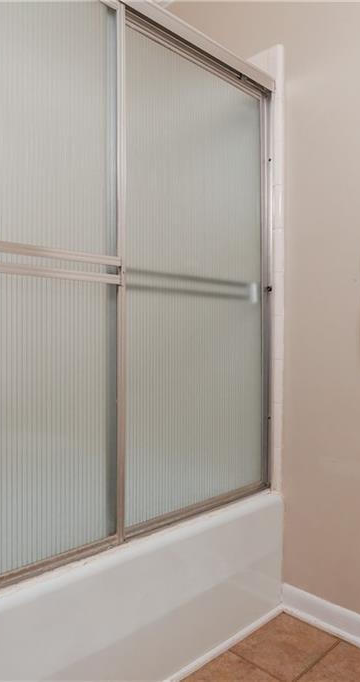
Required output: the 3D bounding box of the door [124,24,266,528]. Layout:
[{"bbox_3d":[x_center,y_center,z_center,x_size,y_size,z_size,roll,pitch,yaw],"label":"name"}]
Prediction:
[{"bbox_3d":[0.060,-0.184,1.405,0.667,1.400,0.035,0,0,-42],"label":"door"}]

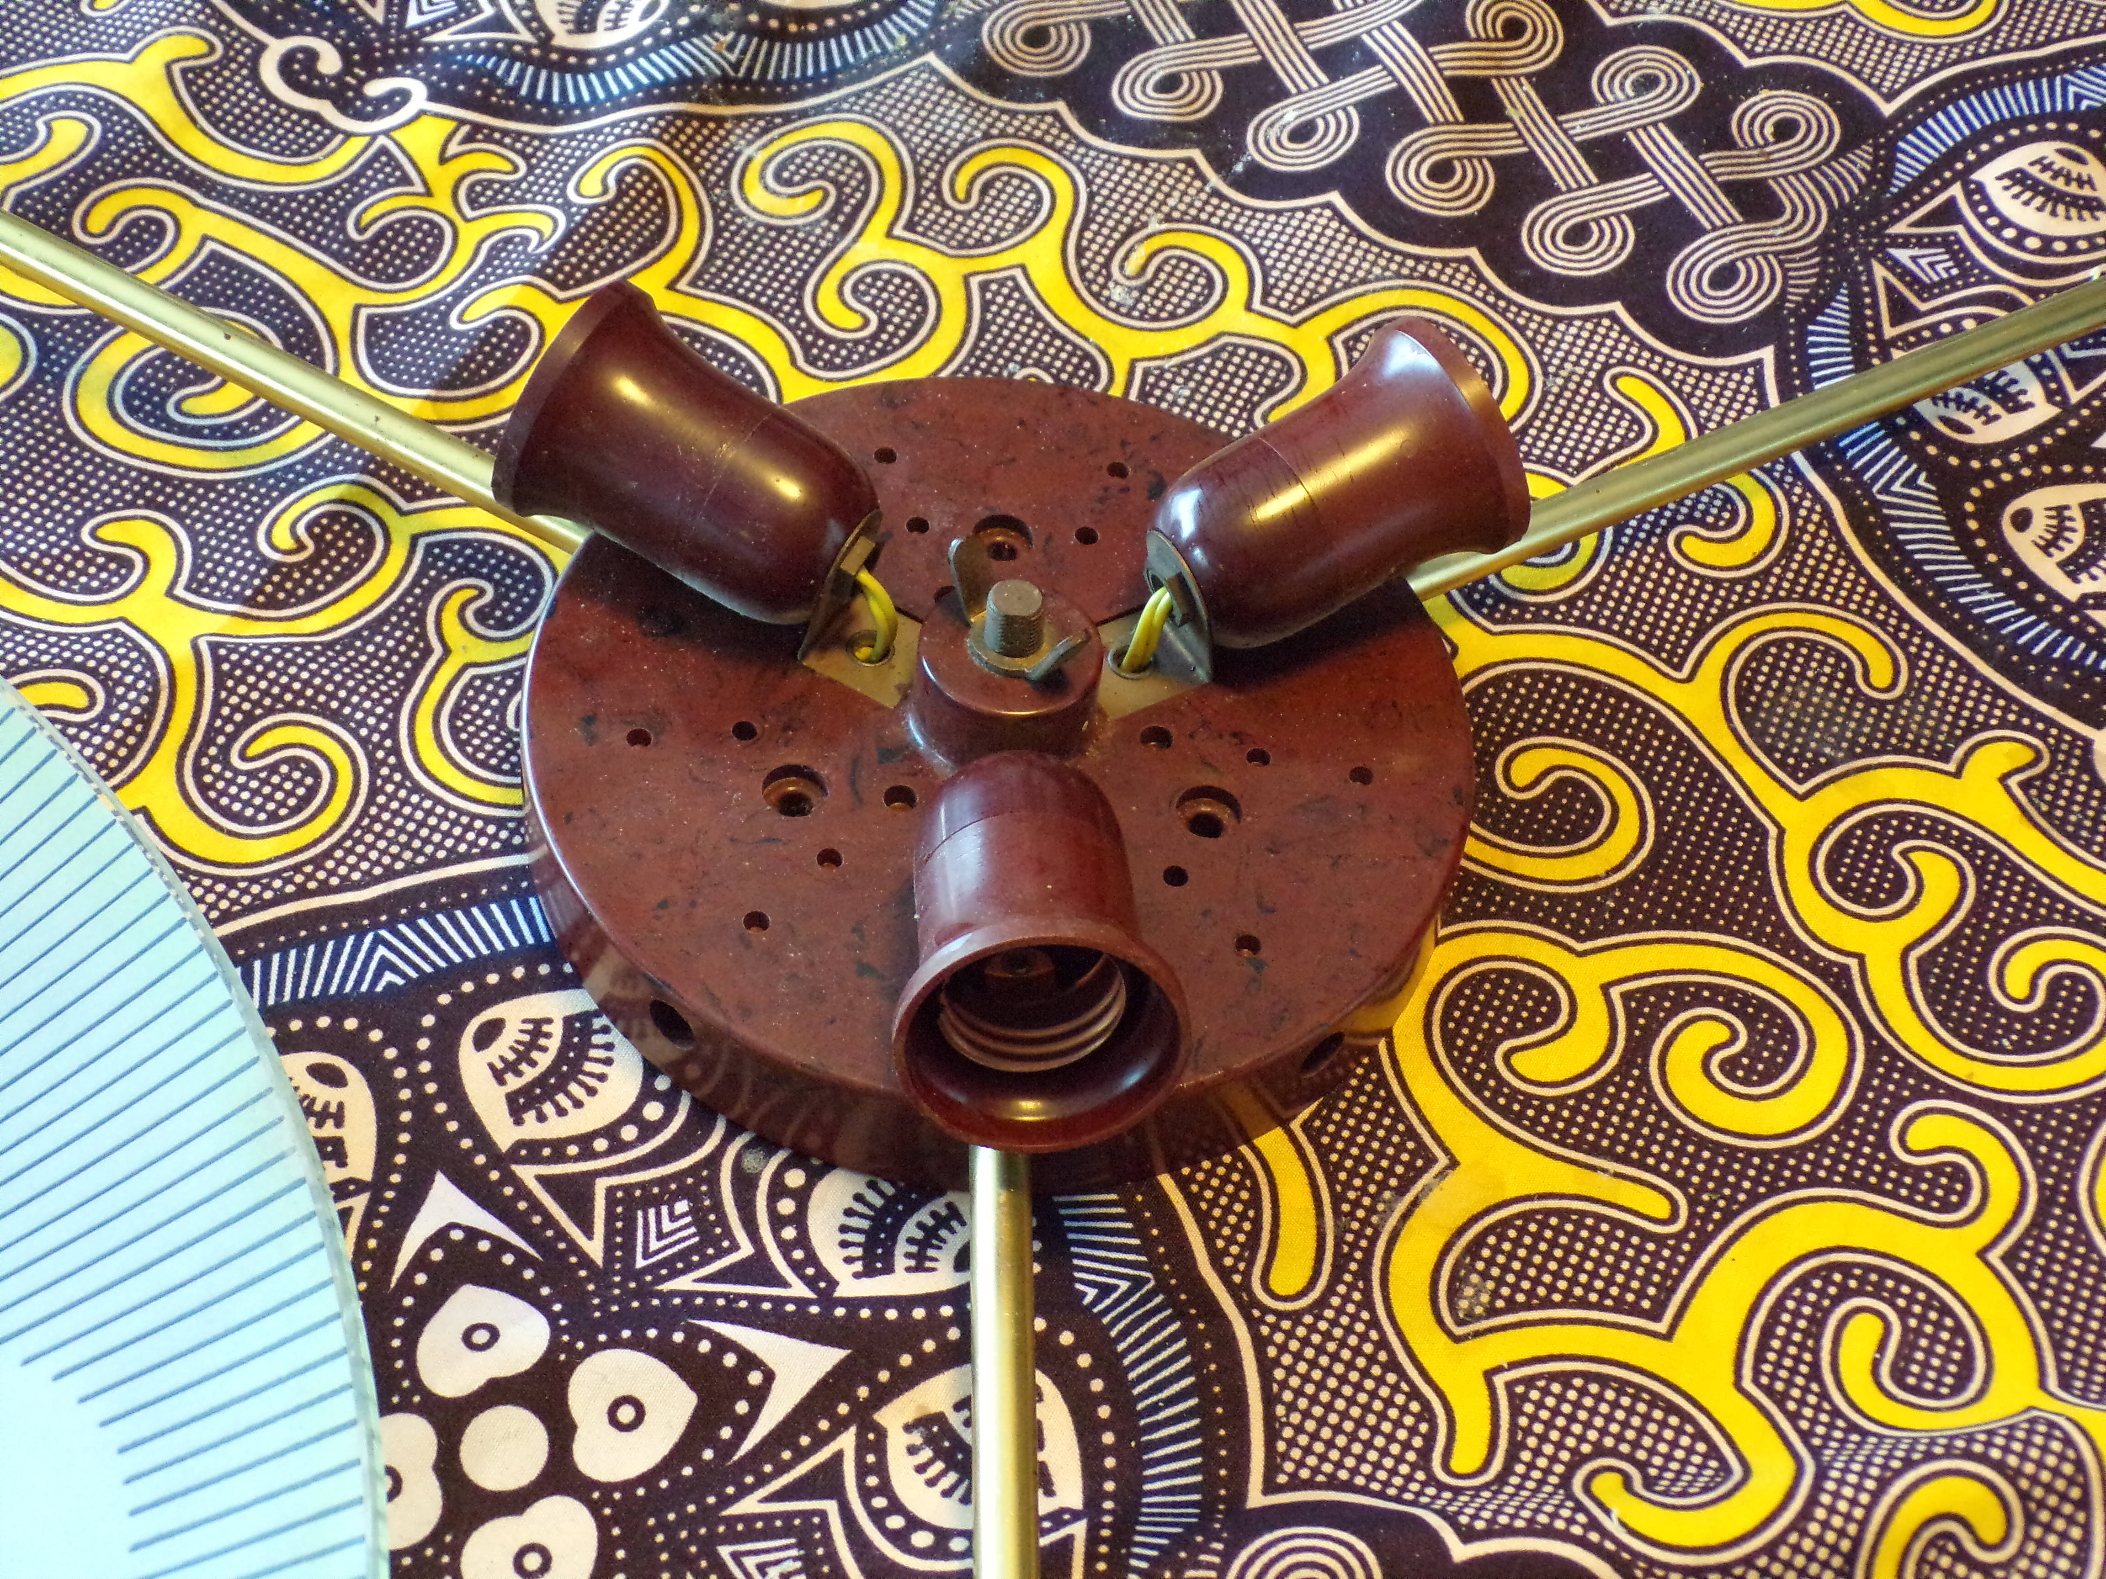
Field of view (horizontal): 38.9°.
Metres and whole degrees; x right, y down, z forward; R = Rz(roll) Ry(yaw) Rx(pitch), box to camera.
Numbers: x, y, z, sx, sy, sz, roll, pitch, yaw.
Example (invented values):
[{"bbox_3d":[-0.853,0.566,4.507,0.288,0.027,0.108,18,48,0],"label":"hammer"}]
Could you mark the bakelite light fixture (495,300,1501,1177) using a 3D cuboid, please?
[{"bbox_3d":[-0.006,-0.019,0.513,0.182,0.076,0.177,1,51,-6],"label":"bakelite light fixture"}]

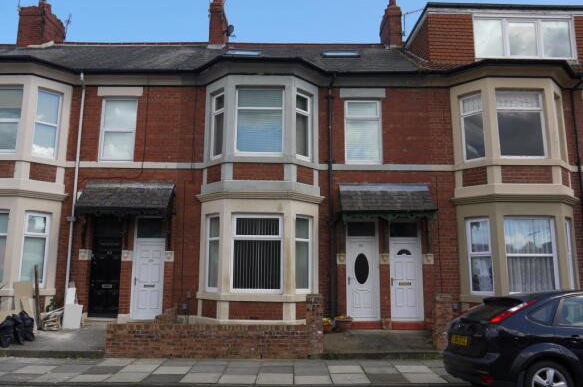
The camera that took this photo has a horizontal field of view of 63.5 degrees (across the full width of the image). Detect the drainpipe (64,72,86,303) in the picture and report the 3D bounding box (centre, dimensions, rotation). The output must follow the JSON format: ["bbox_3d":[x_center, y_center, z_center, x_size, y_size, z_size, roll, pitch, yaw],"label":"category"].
[{"bbox_3d":[-5.573,-0.090,12.085,0.090,6.284,0.100,1,-8,0],"label":"drainpipe"}]

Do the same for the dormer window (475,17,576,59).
[{"bbox_3d":[6.775,-4.526,13.772,2.892,1.350,0.130,0,-10,0],"label":"dormer window"}]

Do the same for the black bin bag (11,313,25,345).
[{"bbox_3d":[-5.666,2.810,9.791,0.301,0.573,0.360,0,-10,0],"label":"black bin bag"}]

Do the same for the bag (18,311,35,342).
[{"bbox_3d":[-5.687,2.862,10.178,0.345,0.588,0.380,0,-10,0],"label":"bag"}]

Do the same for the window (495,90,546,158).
[{"bbox_3d":[5.876,-1.764,12.060,1.200,1.813,0.120,0,-10,0],"label":"window"}]

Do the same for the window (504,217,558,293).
[{"bbox_3d":[5.712,1.458,11.164,1.217,1.762,0.100,1,-8,0],"label":"window"}]

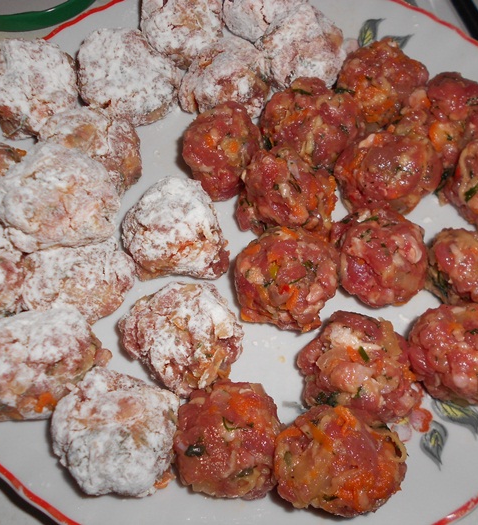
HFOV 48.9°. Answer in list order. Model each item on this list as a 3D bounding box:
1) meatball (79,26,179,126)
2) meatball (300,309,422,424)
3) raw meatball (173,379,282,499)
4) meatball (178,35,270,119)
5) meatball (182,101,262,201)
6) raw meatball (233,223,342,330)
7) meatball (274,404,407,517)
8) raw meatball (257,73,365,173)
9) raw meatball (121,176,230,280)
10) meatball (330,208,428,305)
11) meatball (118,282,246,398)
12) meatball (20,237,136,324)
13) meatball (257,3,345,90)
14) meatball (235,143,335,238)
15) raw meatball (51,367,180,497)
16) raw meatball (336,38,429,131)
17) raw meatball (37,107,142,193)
[{"bbox_3d":[-0.051,-0.085,0.241,0.045,0.039,0.044,-3,64,0],"label":"meatball"},{"bbox_3d":[0.041,0.036,0.179,0.042,0.037,0.040,-3,64,0],"label":"meatball"},{"bbox_3d":[-0.004,0.058,0.174,0.036,0.032,0.037,-4,63,0],"label":"raw meatball"},{"bbox_3d":[-0.007,-0.083,0.237,0.041,0.035,0.037,-3,64,0],"label":"meatball"},{"bbox_3d":[-0.007,-0.048,0.225,0.037,0.037,0.041,-3,64,0],"label":"meatball"},{"bbox_3d":[0.018,0.006,0.201,0.040,0.036,0.041,-4,63,0],"label":"raw meatball"},{"bbox_3d":[0.031,0.061,0.164,0.041,0.033,0.033,-3,64,0],"label":"meatball"},{"bbox_3d":[0.032,-0.061,0.230,0.043,0.038,0.041,-3,64,0],"label":"raw meatball"},{"bbox_3d":[-0.025,-0.013,0.209,0.041,0.037,0.040,-3,64,0],"label":"raw meatball"},{"bbox_3d":[0.052,-0.002,0.197,0.035,0.033,0.037,-3,64,0],"label":"meatball"},{"bbox_3d":[-0.020,0.026,0.182,0.043,0.037,0.040,-3,64,0],"label":"meatball"},{"bbox_3d":[-0.059,0.005,0.195,0.042,0.035,0.036,-3,64,0],"label":"meatball"},{"bbox_3d":[0.028,-0.097,0.240,0.040,0.037,0.042,-3,64,0],"label":"meatball"},{"bbox_3d":[0.019,-0.029,0.214,0.041,0.037,0.039,-3,64,0],"label":"meatball"},{"bbox_3d":[-0.040,0.054,0.172,0.041,0.036,0.040,-4,63,0],"label":"raw meatball"},{"bbox_3d":[0.064,-0.080,0.236,0.041,0.037,0.041,-3,64,0],"label":"raw meatball"},{"bbox_3d":[-0.064,-0.048,0.226,0.043,0.037,0.040,-3,64,0],"label":"raw meatball"}]

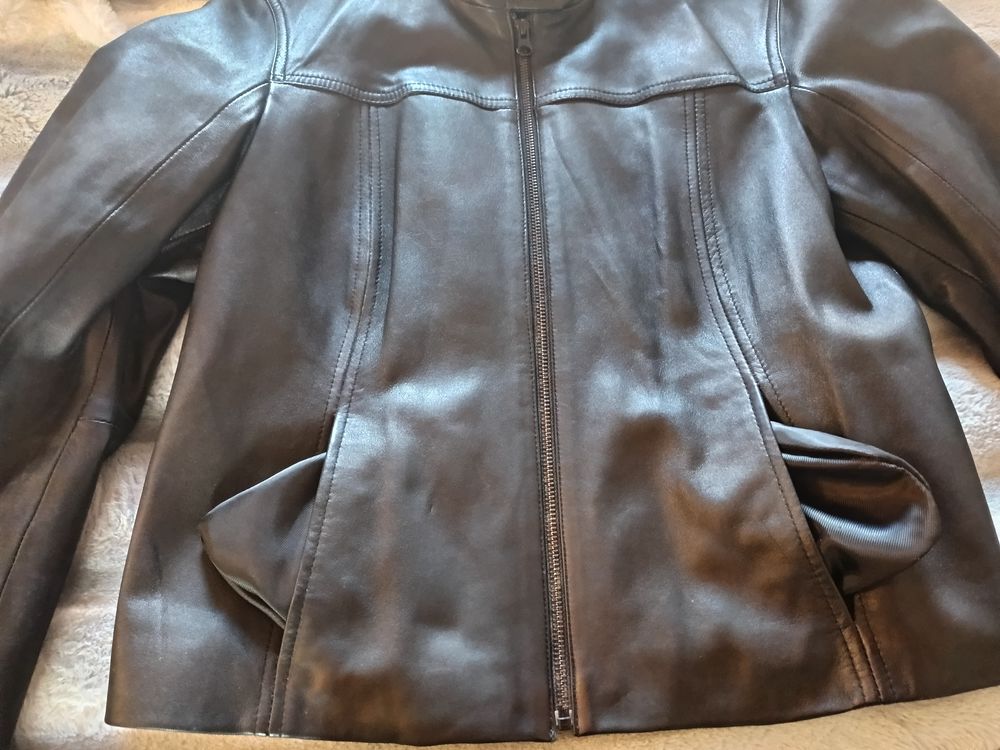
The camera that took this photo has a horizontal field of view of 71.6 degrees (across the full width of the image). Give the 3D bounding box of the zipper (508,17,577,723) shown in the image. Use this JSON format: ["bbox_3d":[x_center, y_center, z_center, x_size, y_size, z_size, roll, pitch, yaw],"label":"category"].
[{"bbox_3d":[0.026,-0.046,0.449,0.018,0.015,0.505,-2,71,-1],"label":"zipper"}]

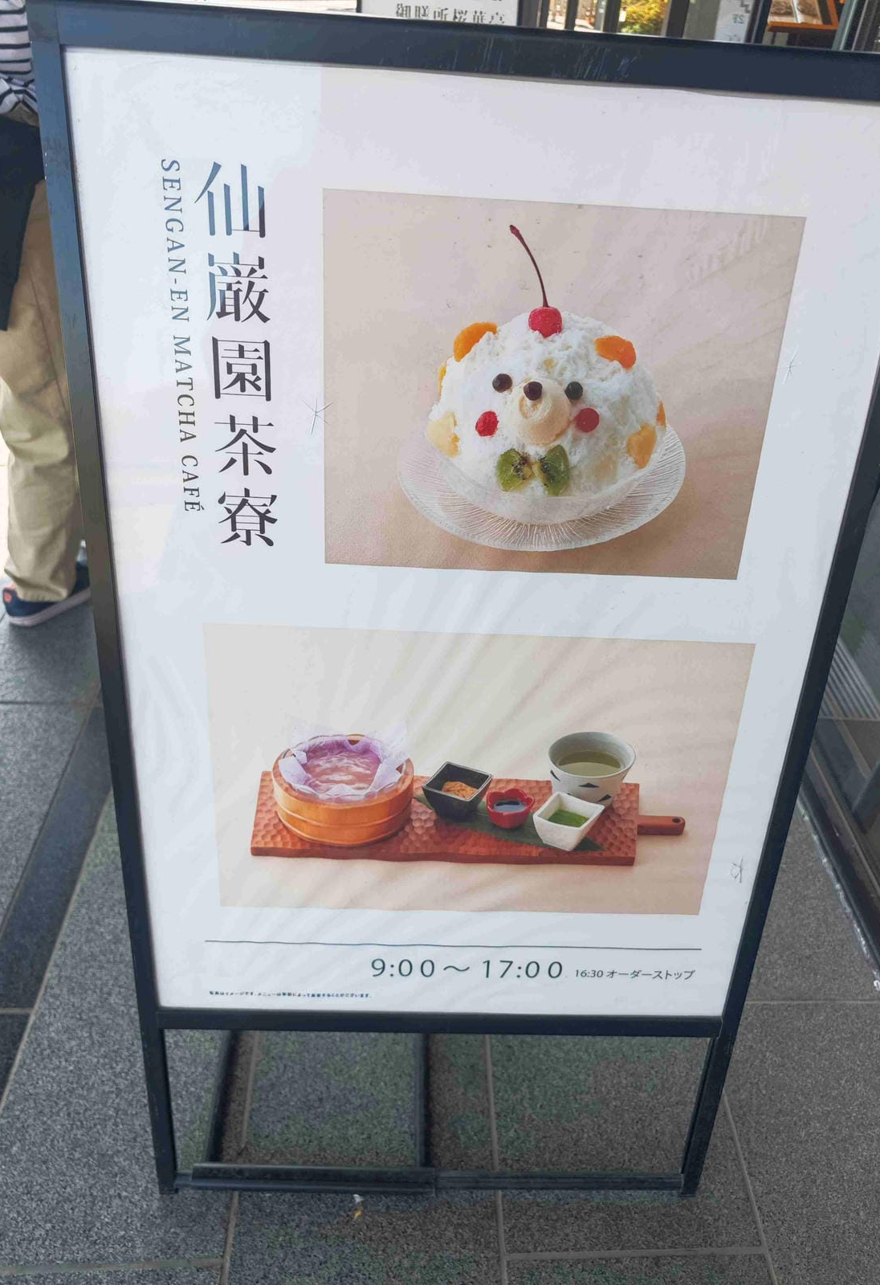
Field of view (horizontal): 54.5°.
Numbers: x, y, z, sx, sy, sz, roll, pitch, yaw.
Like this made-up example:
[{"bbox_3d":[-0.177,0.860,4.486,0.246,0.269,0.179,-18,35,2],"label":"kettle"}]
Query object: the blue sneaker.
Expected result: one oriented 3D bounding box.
[{"bbox_3d":[-0.786,-0.146,1.810,0.100,0.102,0.280,27,45,26],"label":"blue sneaker"}]

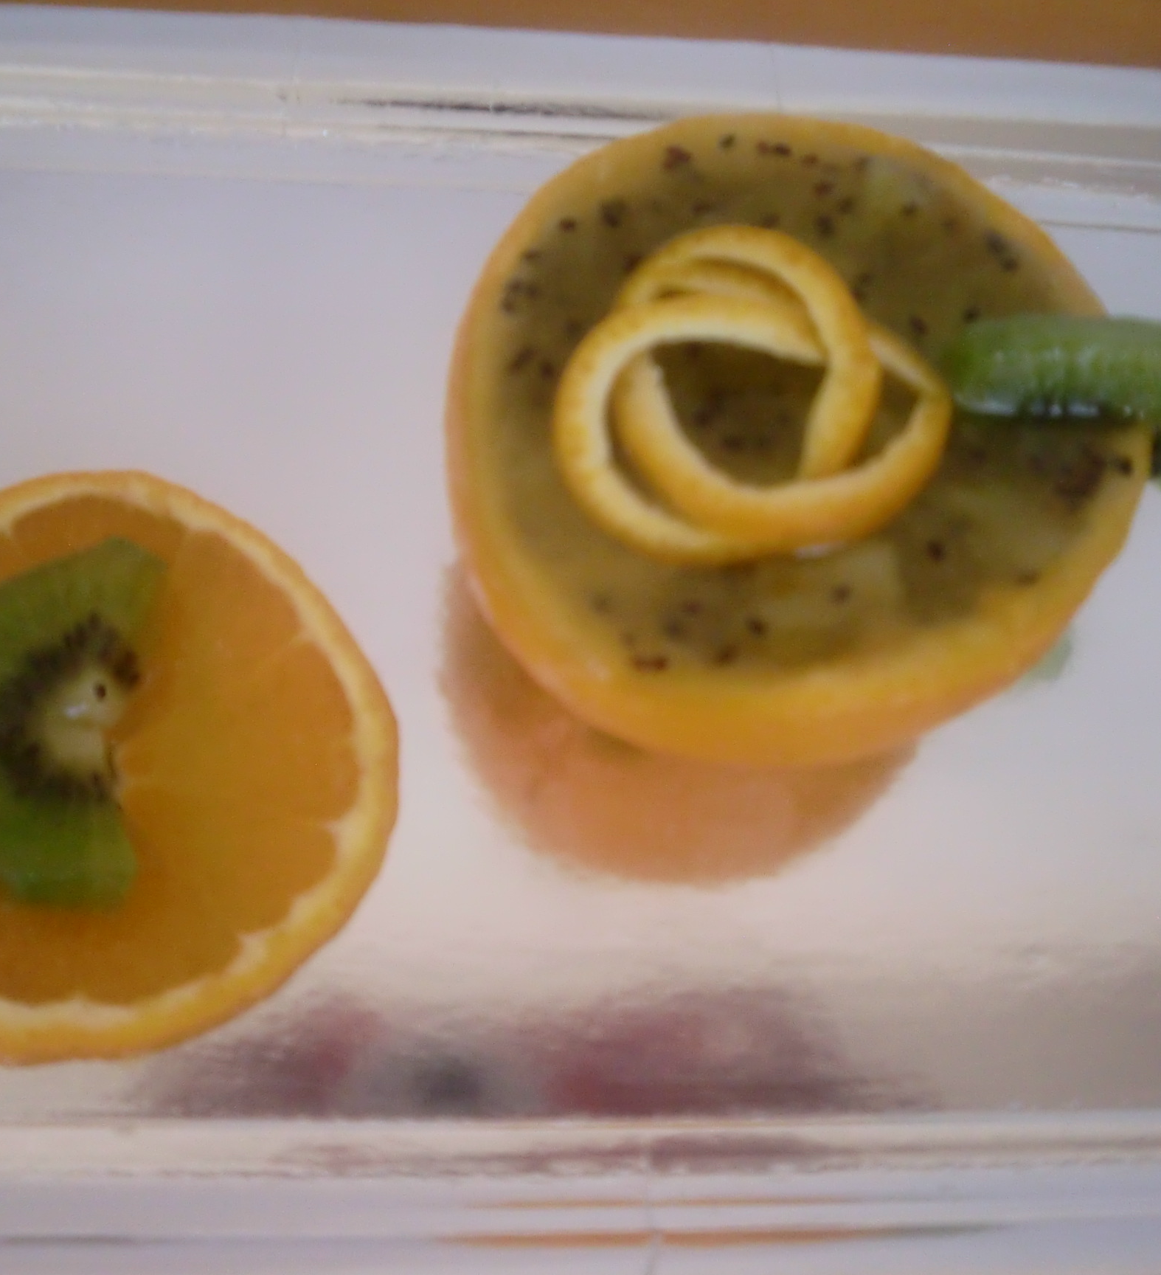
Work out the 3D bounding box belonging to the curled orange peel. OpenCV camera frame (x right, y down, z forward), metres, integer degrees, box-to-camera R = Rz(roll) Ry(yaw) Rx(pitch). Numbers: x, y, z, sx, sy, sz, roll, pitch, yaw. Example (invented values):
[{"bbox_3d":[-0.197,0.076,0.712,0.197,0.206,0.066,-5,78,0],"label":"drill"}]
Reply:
[{"bbox_3d":[0.020,-0.028,0.160,0.046,0.016,0.040,2,71,-5],"label":"curled orange peel"}]

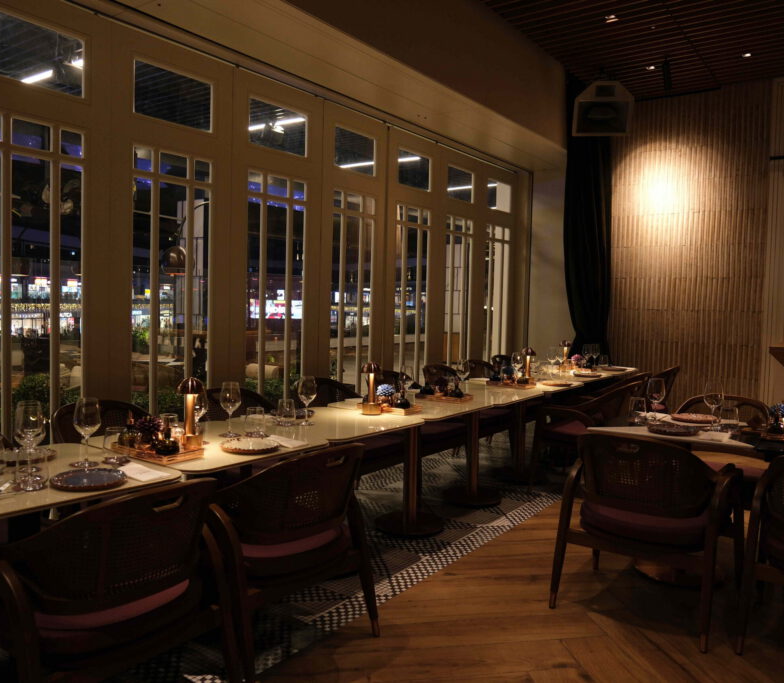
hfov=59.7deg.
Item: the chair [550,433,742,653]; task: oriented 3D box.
[{"bbox_3d":[1.165,0.813,3.125,0.660,0.810,0.630,4,4,36],"label":"chair"}]

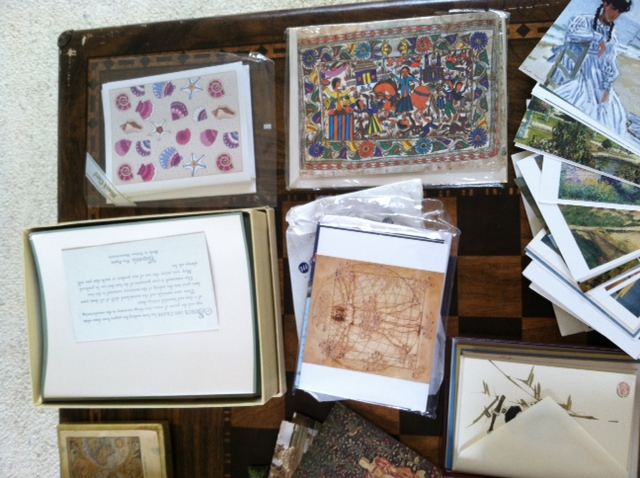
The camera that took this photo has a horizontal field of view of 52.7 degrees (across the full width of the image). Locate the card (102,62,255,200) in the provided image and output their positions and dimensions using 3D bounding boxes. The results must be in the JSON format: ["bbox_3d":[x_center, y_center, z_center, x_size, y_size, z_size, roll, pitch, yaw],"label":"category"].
[{"bbox_3d":[-0.127,-0.092,0.581,0.141,0.010,0.113,-4,88,12],"label":"card"}]

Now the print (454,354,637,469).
[{"bbox_3d":[0.173,0.141,0.501,0.127,0.006,0.087,3,90,12],"label":"print"}]

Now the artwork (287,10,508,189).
[{"bbox_3d":[0.063,-0.113,0.542,0.181,0.010,0.138,-1,89,12],"label":"artwork"}]

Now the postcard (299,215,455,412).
[{"bbox_3d":[0.043,0.063,0.538,0.110,0.007,0.142,7,90,12],"label":"postcard"}]

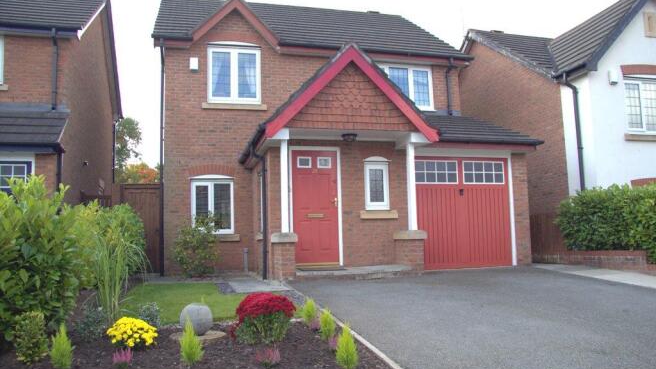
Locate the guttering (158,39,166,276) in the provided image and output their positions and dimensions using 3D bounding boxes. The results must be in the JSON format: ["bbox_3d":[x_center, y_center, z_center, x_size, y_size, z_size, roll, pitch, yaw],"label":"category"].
[{"bbox_3d":[-3.441,-0.609,11.725,0.100,4.964,0.130,0,-6,-15],"label":"guttering"}]

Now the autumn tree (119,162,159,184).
[{"bbox_3d":[-9.683,1.272,28.845,3.600,4.828,3.600,0,-5,-16],"label":"autumn tree"}]

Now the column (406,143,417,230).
[{"bbox_3d":[1.439,0.048,9.670,0.105,1.475,0.105,0,-6,-16],"label":"column"}]

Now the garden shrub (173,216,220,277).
[{"bbox_3d":[-2.627,1.224,11.303,0.937,1.167,0.900,0,-6,-16],"label":"garden shrub"}]

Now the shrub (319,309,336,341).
[{"bbox_3d":[-0.005,1.359,5.493,0.182,0.300,0.182,-2,-6,0],"label":"shrub"}]

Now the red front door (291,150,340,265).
[{"bbox_3d":[-0.206,0.391,9.890,0.843,2.017,0.080,0,-5,-16],"label":"red front door"}]

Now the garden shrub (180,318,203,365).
[{"bbox_3d":[-1.143,1.309,4.731,0.179,0.400,0.179,0,-6,-16],"label":"garden shrub"}]

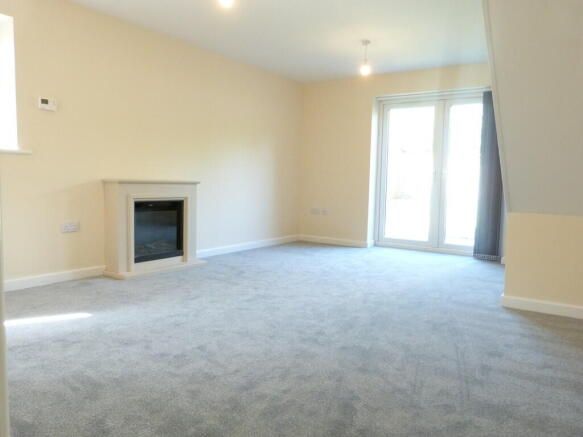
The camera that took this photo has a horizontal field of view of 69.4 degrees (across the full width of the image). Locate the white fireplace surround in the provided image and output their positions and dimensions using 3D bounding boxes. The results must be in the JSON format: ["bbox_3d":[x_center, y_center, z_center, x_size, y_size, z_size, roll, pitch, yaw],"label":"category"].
[{"bbox_3d":[-1.312,0.071,4.218,0.300,0.890,1.065,5,6,36],"label":"white fireplace surround"}]

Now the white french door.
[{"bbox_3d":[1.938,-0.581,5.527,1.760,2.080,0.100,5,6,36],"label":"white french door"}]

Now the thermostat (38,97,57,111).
[{"bbox_3d":[-1.981,-0.925,3.405,0.028,0.095,0.130,5,6,36],"label":"thermostat"}]

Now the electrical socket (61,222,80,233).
[{"bbox_3d":[-1.907,0.078,3.638,0.012,0.087,0.147,5,6,36],"label":"electrical socket"}]

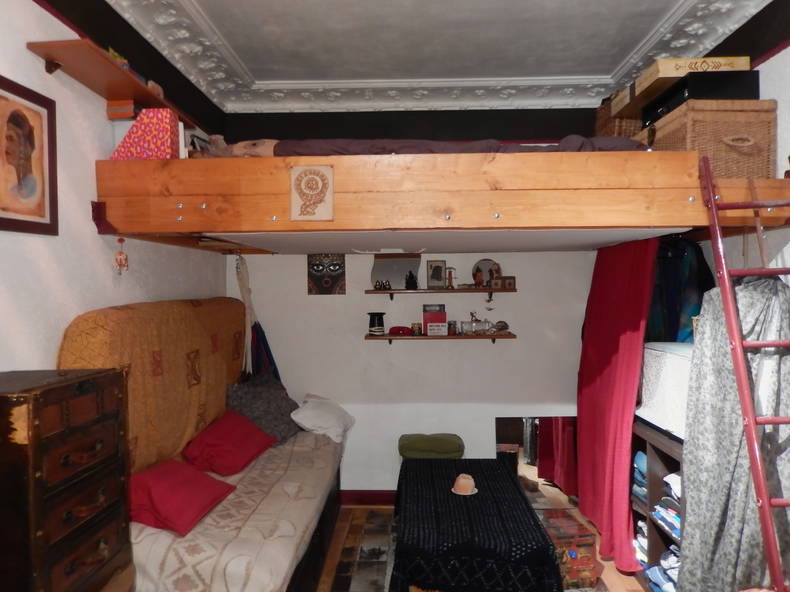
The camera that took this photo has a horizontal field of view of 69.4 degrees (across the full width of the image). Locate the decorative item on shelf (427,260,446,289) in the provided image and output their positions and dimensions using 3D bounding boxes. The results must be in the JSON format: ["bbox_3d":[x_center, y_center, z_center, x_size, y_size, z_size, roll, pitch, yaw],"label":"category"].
[{"bbox_3d":[0.267,-0.135,3.623,0.124,0.181,0.025,-1,1,1],"label":"decorative item on shelf"}]

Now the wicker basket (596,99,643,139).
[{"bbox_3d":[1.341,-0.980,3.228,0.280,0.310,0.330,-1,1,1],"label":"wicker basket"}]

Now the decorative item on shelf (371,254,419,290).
[{"bbox_3d":[0.006,-0.155,3.648,0.317,0.237,0.040,-1,1,1],"label":"decorative item on shelf"}]

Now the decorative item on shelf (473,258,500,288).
[{"bbox_3d":[0.606,-0.143,3.763,0.186,0.201,0.060,-1,1,1],"label":"decorative item on shelf"}]

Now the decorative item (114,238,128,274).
[{"bbox_3d":[-1.085,-0.159,2.263,0.048,0.150,0.045,-1,1,1],"label":"decorative item"}]

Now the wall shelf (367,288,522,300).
[{"bbox_3d":[0.296,-0.005,3.746,0.969,0.068,0.200,-1,1,1],"label":"wall shelf"}]

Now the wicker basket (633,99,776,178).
[{"bbox_3d":[1.352,-0.591,2.611,0.352,0.400,0.660,-1,1,1],"label":"wicker basket"}]

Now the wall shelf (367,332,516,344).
[{"bbox_3d":[0.297,0.290,3.753,0.971,0.068,0.200,-1,1,1],"label":"wall shelf"}]

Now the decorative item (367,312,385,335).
[{"bbox_3d":[-0.119,0.185,3.748,0.120,0.150,0.120,-1,1,1],"label":"decorative item"}]

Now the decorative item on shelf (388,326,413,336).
[{"bbox_3d":[0.039,0.230,3.736,0.155,0.059,0.100,-1,1,1],"label":"decorative item on shelf"}]

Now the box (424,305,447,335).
[{"bbox_3d":[0.251,0.151,3.579,0.154,0.195,0.070,-1,1,1],"label":"box"}]

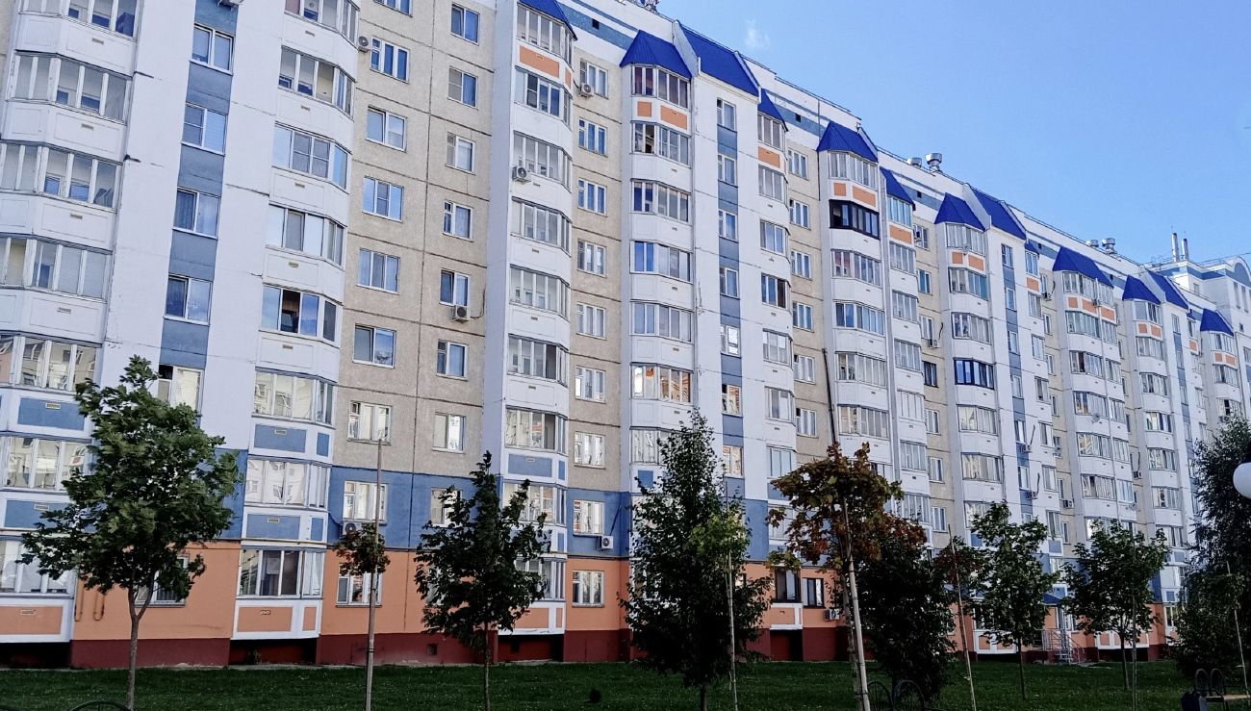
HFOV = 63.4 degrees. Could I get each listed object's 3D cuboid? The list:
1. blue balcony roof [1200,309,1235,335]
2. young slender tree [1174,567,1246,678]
[{"bbox_3d":[50.776,-3.008,87.059,3.900,2.300,1.350,11,-17,-39],"label":"blue balcony roof"},{"bbox_3d":[19.828,9.137,34.467,2.300,3.805,2.300,-7,-15,28],"label":"young slender tree"}]

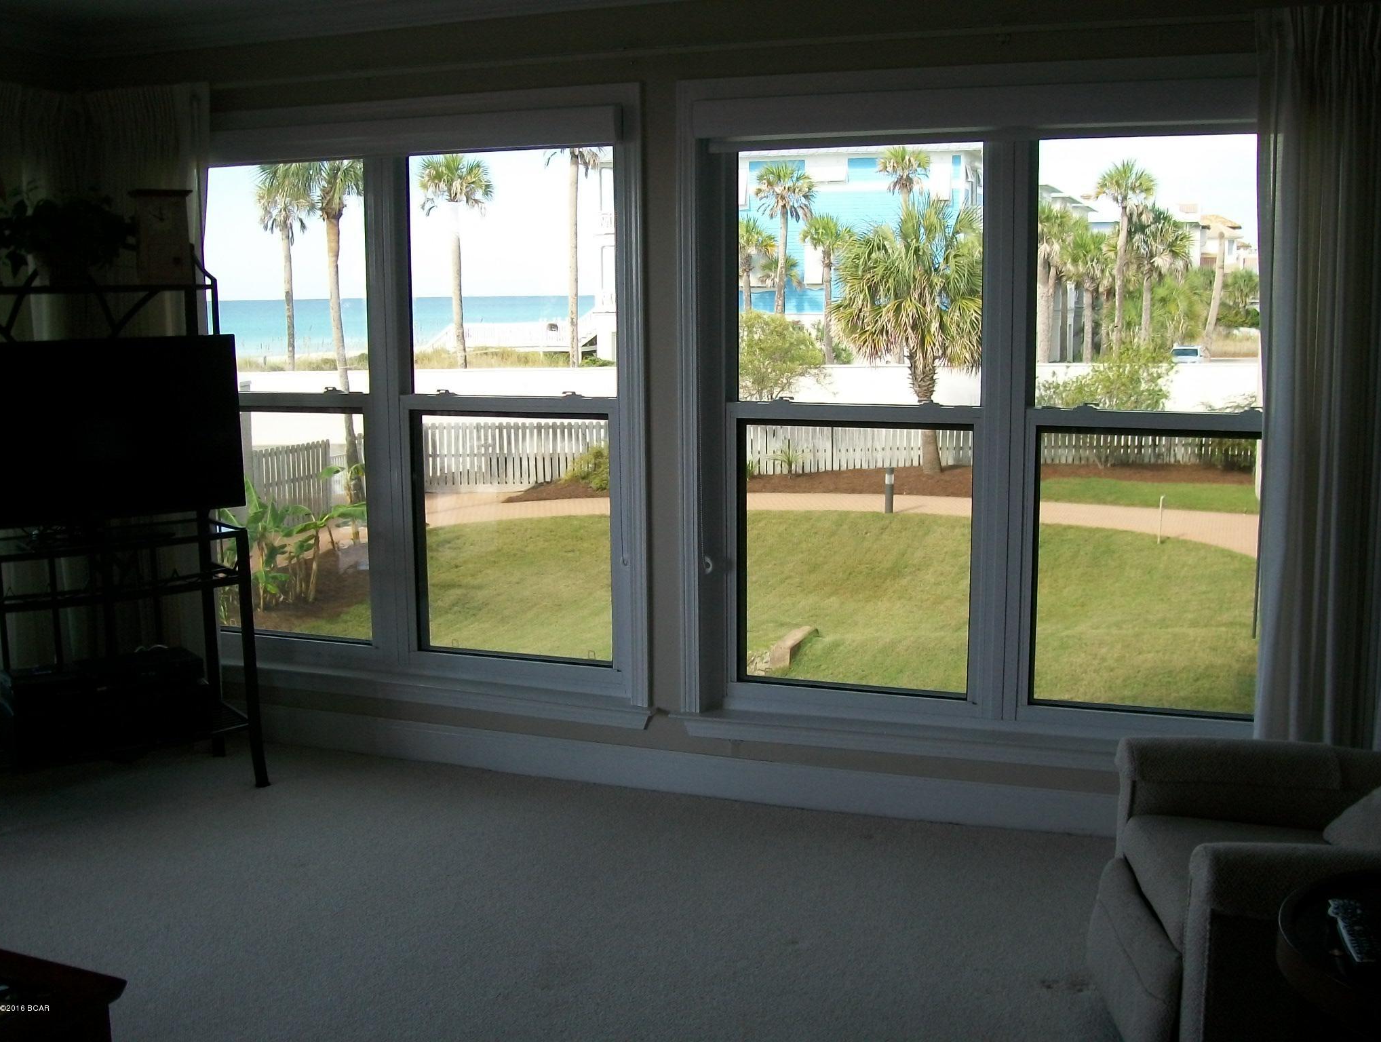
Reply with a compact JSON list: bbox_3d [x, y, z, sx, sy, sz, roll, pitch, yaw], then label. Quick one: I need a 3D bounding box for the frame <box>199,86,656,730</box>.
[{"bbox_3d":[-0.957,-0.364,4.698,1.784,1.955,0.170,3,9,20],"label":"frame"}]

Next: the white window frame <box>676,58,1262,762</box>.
[{"bbox_3d":[0.820,-0.275,4.048,1.786,1.955,0.170,3,9,20],"label":"white window frame"}]

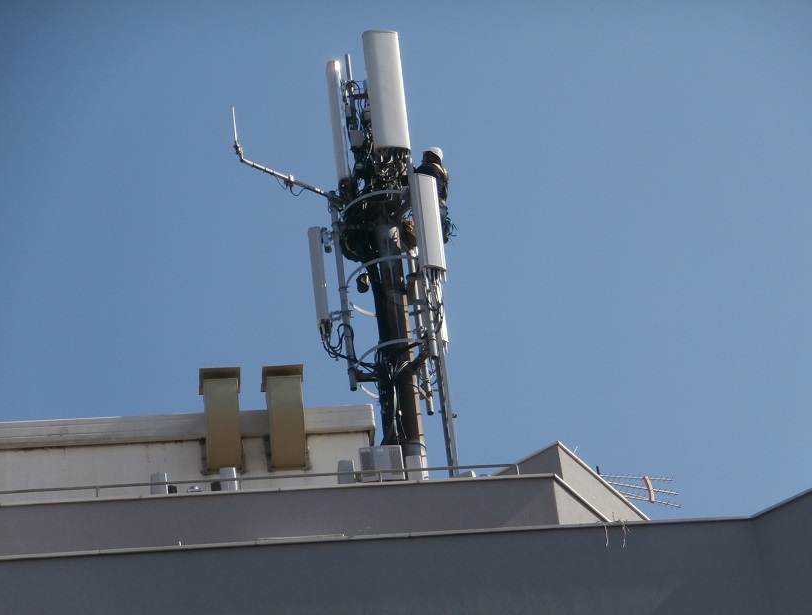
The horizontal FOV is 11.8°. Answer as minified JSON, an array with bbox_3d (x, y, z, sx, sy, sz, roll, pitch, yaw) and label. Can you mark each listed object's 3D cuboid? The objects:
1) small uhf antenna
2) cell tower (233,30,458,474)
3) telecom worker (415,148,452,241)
[{"bbox_3d":[3.173,2.479,54.092,1.280,0.500,0.360,9,-40,-20],"label":"small uhf antenna"},{"bbox_3d":[-0.656,-0.438,53.683,2.900,8.000,2.250,-6,-38,0],"label":"cell tower"},{"bbox_3d":[0.344,-1.567,54.962,0.620,1.750,0.550,-14,-38,9],"label":"telecom worker"}]

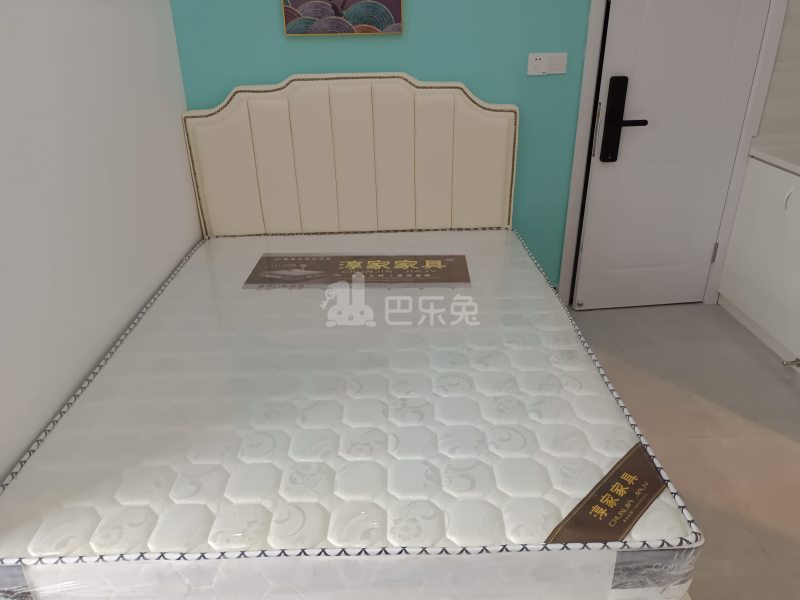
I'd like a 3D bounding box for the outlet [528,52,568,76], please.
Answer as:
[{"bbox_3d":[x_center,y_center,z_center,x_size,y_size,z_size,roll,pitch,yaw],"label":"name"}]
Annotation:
[{"bbox_3d":[0.662,-1.058,2.590,0.171,0.087,0.012,-2,26,0],"label":"outlet"}]

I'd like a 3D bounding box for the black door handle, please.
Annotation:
[{"bbox_3d":[1.034,-0.819,2.639,0.190,0.377,0.065,-3,26,-4],"label":"black door handle"}]

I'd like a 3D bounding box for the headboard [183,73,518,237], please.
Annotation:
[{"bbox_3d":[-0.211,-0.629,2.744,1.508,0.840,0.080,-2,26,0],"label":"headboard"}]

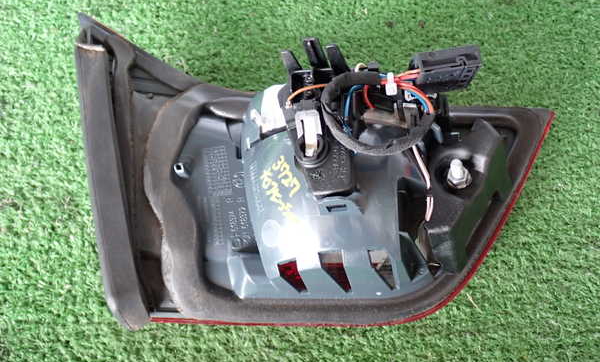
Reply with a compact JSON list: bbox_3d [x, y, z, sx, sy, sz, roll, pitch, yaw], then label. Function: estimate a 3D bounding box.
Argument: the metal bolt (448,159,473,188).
[{"bbox_3d":[0.091,-0.006,0.410,0.014,0.017,0.014,0,60,19],"label":"metal bolt"}]

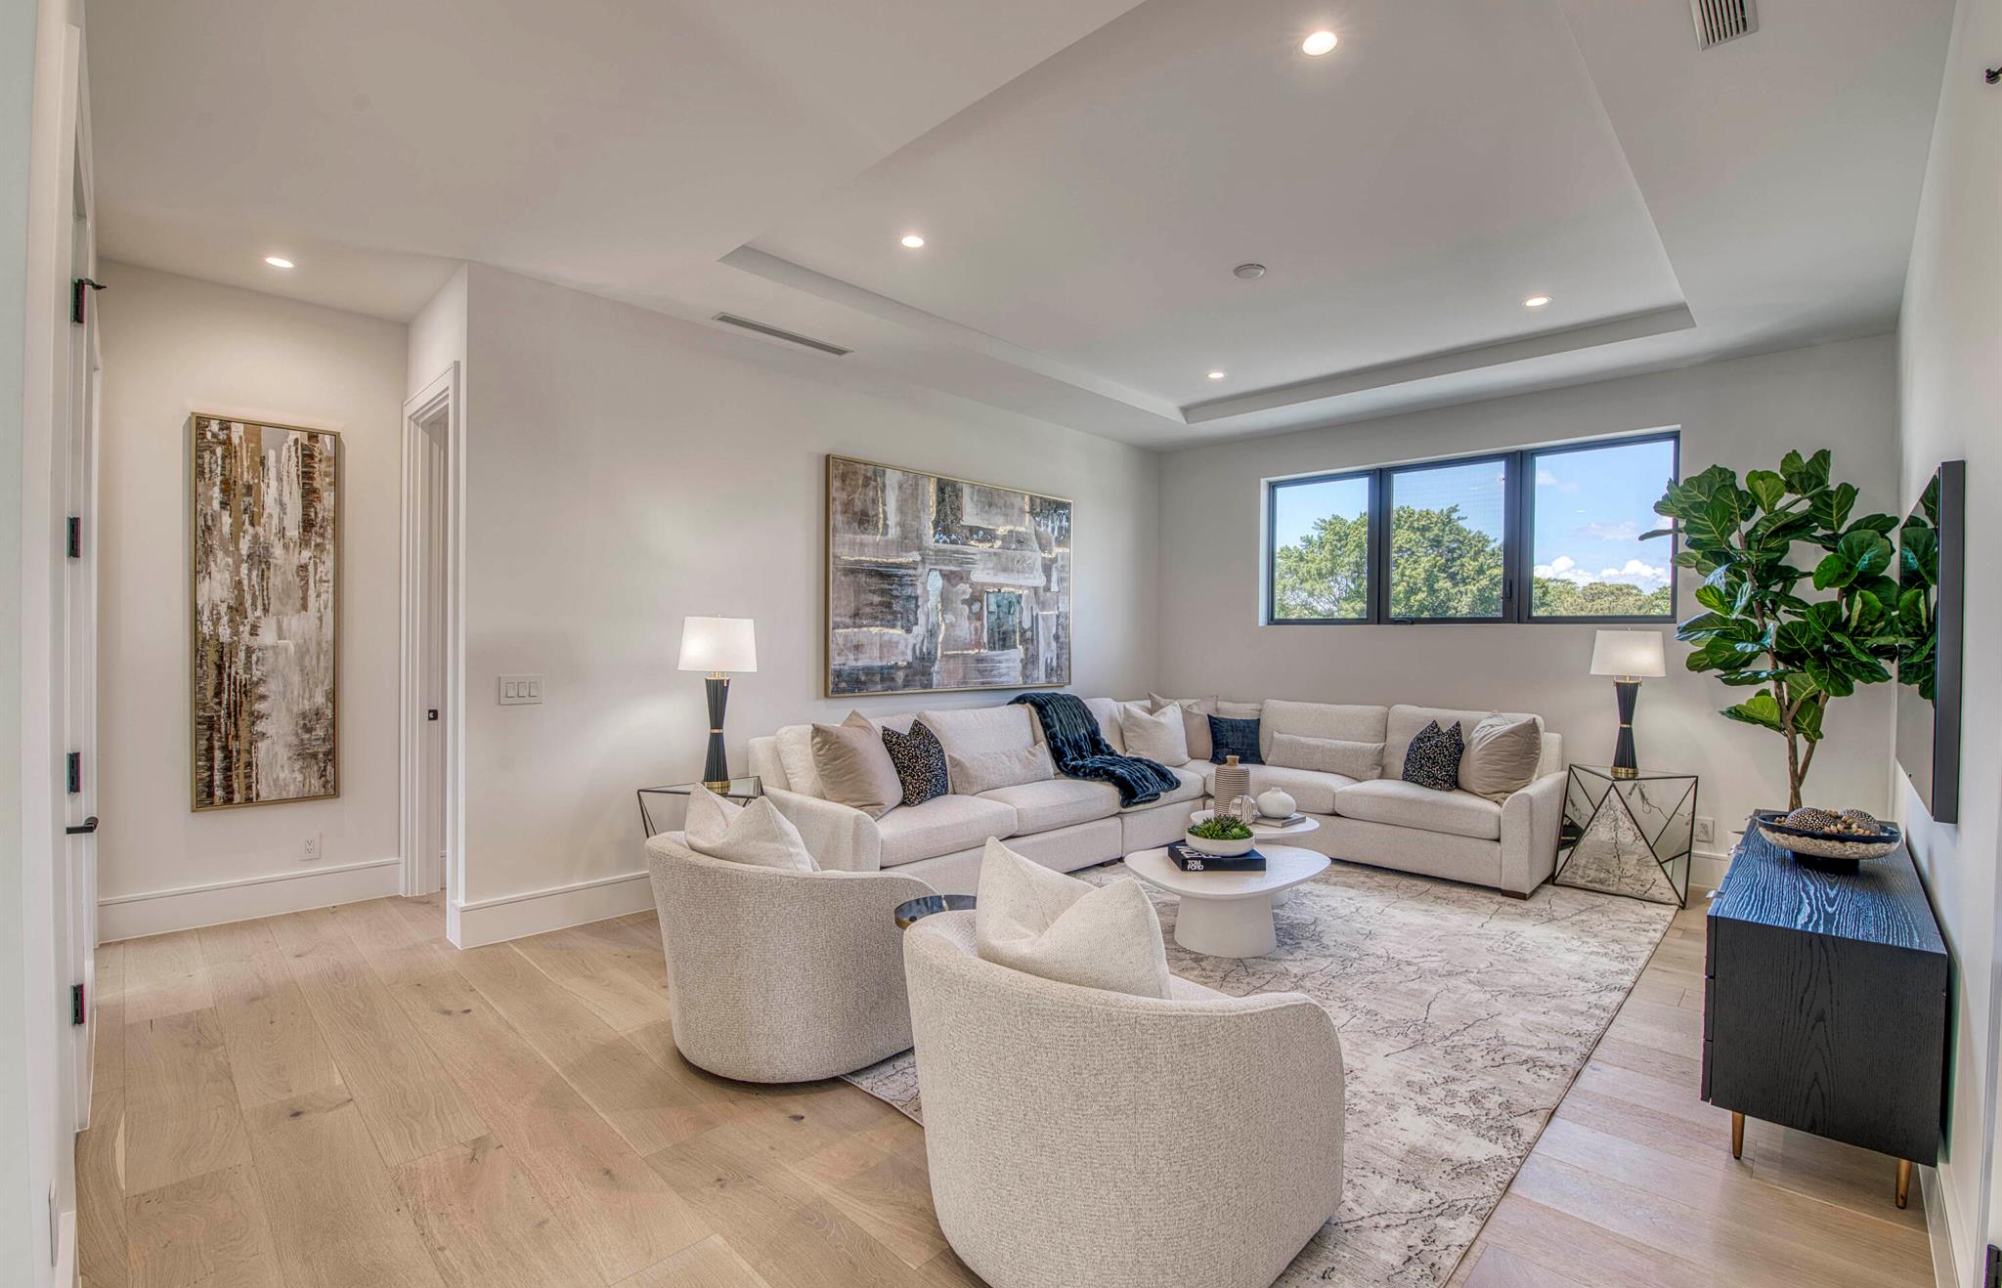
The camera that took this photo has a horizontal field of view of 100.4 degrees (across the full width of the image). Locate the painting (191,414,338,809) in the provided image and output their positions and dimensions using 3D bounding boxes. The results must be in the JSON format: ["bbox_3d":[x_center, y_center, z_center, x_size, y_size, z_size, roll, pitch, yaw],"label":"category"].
[{"bbox_3d":[-3.400,-0.135,3.875,0.045,1.760,0.512,1,1,45],"label":"painting"}]

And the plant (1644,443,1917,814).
[{"bbox_3d":[3.583,0.212,3.947,0.894,2.270,0.840,1,1,45],"label":"plant"}]

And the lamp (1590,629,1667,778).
[{"bbox_3d":[3.367,0.311,4.487,0.332,0.790,0.332,1,1,45],"label":"lamp"}]

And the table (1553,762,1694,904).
[{"bbox_3d":[3.398,1.022,4.550,0.576,0.633,0.656,1,1,45],"label":"table"}]

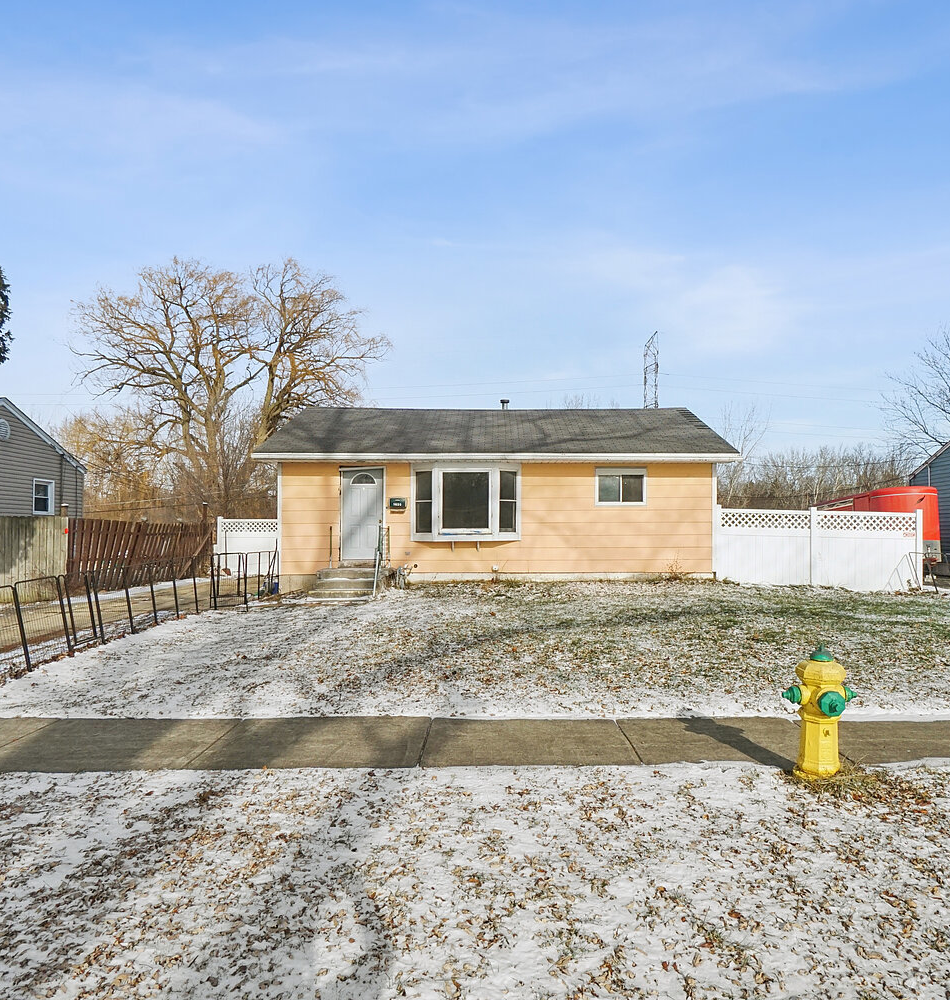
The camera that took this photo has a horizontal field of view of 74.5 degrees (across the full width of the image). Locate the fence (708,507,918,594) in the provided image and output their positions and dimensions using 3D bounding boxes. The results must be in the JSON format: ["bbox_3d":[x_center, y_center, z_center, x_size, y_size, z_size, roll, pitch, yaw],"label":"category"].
[{"bbox_3d":[7.860,1.100,14.300,4.800,1.900,0.130,0,-2,0],"label":"fence"}]

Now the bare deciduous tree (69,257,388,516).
[{"bbox_3d":[-12.600,-4.800,32.000,16.000,15.000,14.000,0,-2,0],"label":"bare deciduous tree"}]

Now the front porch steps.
[{"bbox_3d":[-2.660,1.750,13.250,1.350,0.580,1.400,0,-2,0],"label":"front porch steps"}]

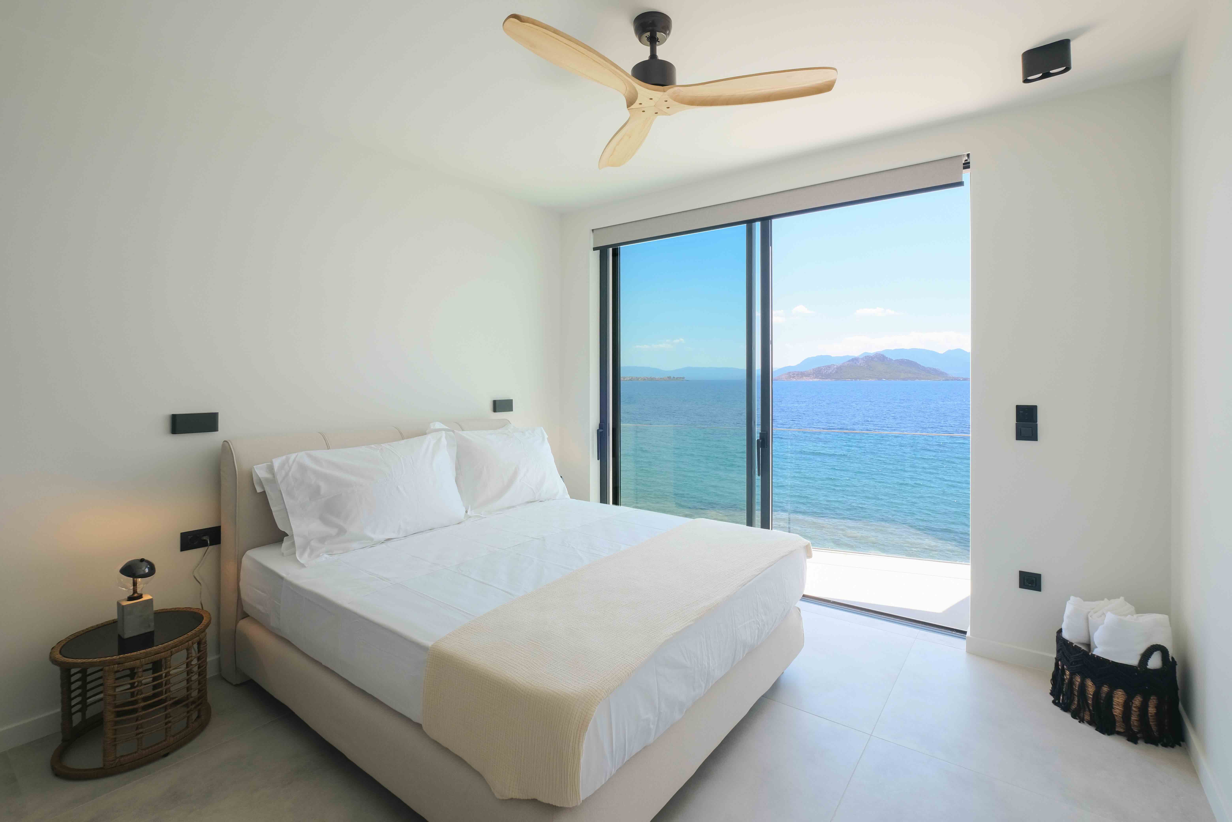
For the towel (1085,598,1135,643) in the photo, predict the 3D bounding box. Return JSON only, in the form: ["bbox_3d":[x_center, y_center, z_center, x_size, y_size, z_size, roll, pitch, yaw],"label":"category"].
[{"bbox_3d":[2.109,0.971,2.188,0.155,0.310,0.155,1,2,36],"label":"towel"}]

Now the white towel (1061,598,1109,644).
[{"bbox_3d":[2.081,0.966,2.277,0.155,0.310,0.155,1,2,36],"label":"white towel"}]

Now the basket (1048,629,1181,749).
[{"bbox_3d":[2.088,1.100,2.160,0.400,0.345,0.385,1,2,36],"label":"basket"}]

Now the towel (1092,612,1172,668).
[{"bbox_3d":[2.092,0.967,2.089,0.220,0.290,0.170,1,2,36],"label":"towel"}]

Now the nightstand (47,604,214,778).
[{"bbox_3d":[-1.887,1.081,2.024,0.465,0.405,0.465,1,2,36],"label":"nightstand"}]

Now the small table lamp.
[{"bbox_3d":[-1.905,0.734,2.039,0.095,0.285,0.100,1,2,36],"label":"small table lamp"}]

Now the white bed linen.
[{"bbox_3d":[-0.408,0.779,2.467,2.050,0.290,1.670,1,2,36],"label":"white bed linen"}]

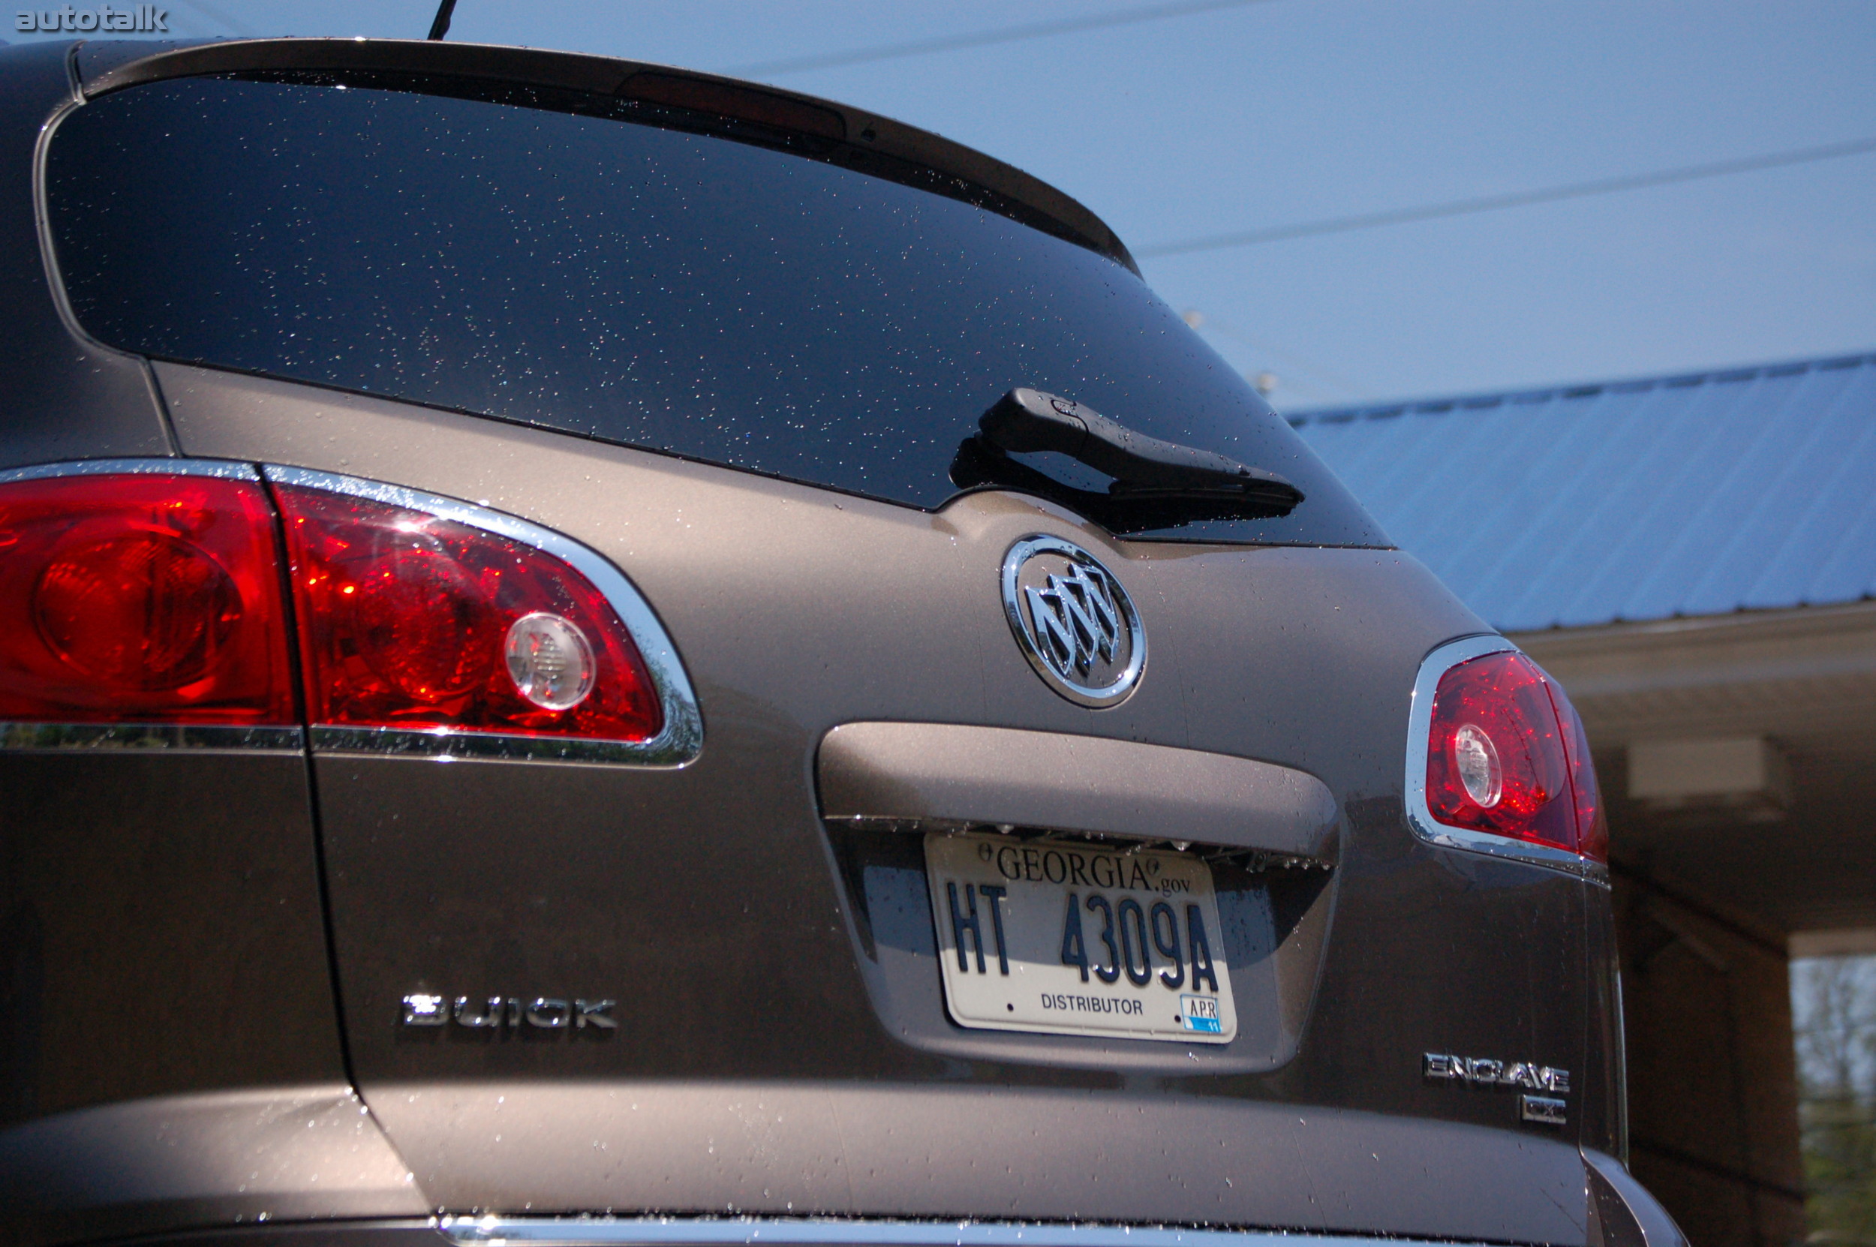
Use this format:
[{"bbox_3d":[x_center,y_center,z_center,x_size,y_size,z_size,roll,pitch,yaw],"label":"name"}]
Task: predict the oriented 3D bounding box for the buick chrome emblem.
[{"bbox_3d":[0.111,-0.004,4.272,0.149,0.149,0.020,7,-29,-41],"label":"buick chrome emblem"}]

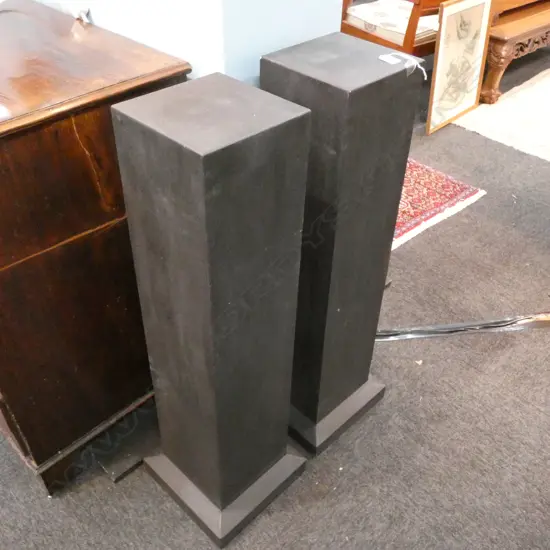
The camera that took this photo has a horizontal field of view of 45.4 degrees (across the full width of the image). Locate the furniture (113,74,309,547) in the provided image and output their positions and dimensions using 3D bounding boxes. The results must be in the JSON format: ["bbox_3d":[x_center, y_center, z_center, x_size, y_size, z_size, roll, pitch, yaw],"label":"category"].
[{"bbox_3d":[-0.125,0.129,1.508,0.321,1.086,0.321,33,48,32],"label":"furniture"}]

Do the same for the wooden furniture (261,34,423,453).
[{"bbox_3d":[0.133,-0.037,1.736,0.321,1.086,0.321,-31,49,-34],"label":"wooden furniture"}]

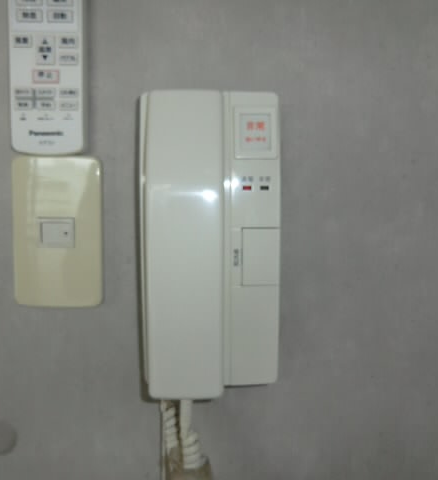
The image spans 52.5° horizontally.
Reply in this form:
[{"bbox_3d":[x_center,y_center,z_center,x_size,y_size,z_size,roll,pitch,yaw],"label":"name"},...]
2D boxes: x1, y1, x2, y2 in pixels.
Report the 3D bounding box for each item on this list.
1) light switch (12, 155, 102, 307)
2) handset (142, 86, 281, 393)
[{"bbox_3d":[-0.127,-0.006,0.347,0.070,0.120,0.010,0,3,0],"label":"light switch"},{"bbox_3d":[-0.008,0.002,0.323,0.105,0.215,0.058,0,3,0],"label":"handset"}]

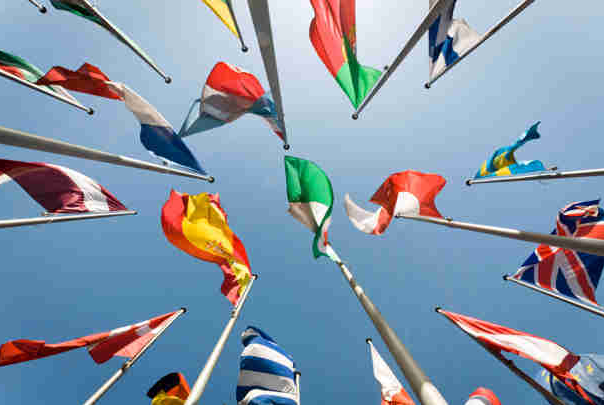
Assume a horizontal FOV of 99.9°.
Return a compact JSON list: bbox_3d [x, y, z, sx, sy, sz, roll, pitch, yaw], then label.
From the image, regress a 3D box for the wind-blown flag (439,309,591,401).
[{"bbox_3d":[2.715,1.874,3.856,0.450,2.100,0.800,0,-89,-2],"label":"wind-blown flag"}]

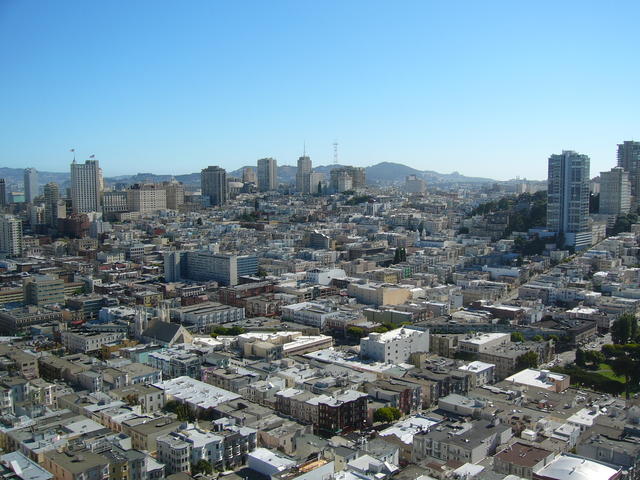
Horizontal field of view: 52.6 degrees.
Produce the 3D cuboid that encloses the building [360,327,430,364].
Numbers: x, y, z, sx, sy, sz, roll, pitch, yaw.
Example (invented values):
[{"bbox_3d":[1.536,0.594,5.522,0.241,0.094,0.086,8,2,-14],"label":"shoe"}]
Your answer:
[{"bbox_3d":[48.760,67.820,413.770,18.990,16.000,46.050,5,7,44],"label":"building"}]

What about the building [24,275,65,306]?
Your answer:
[{"bbox_3d":[-259.080,48.540,609.840,26.000,25.000,25.000,5,7,44],"label":"building"}]

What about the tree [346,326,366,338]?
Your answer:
[{"bbox_3d":[26.050,66.670,461.390,14.270,10.150,14.270,0,5,0],"label":"tree"}]

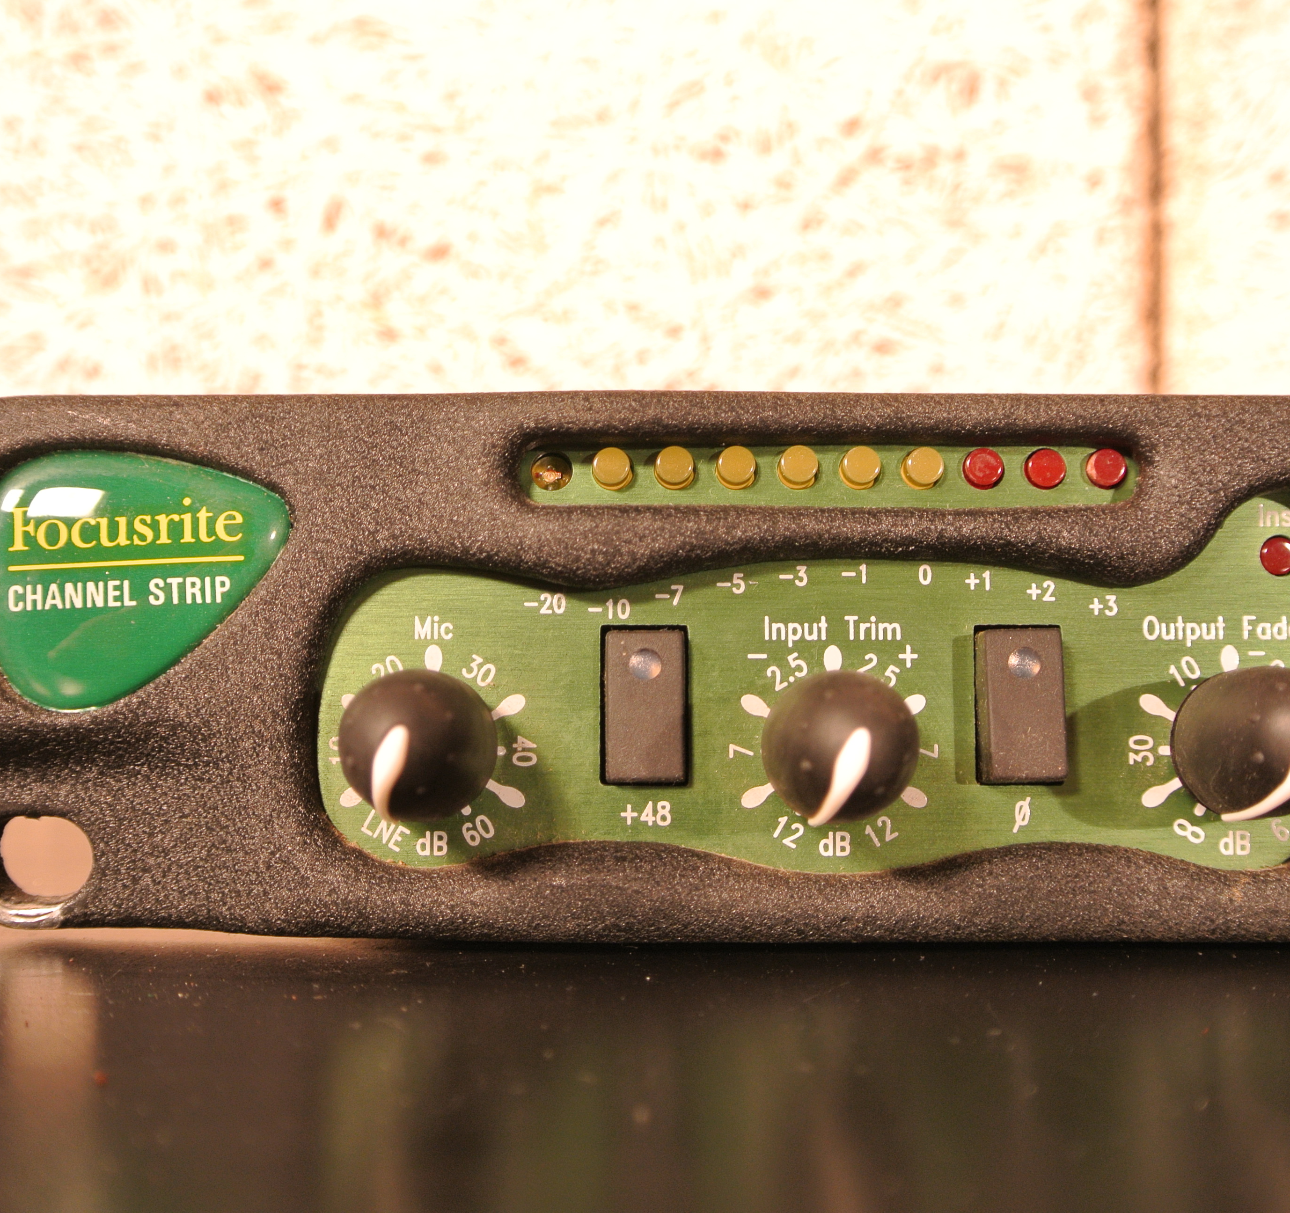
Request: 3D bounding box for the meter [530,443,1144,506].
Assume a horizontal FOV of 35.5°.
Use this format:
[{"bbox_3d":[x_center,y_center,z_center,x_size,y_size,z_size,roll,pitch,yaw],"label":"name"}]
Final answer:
[{"bbox_3d":[0.015,-0.011,0.165,0.050,0.005,0.003,0,-4,1],"label":"meter"}]

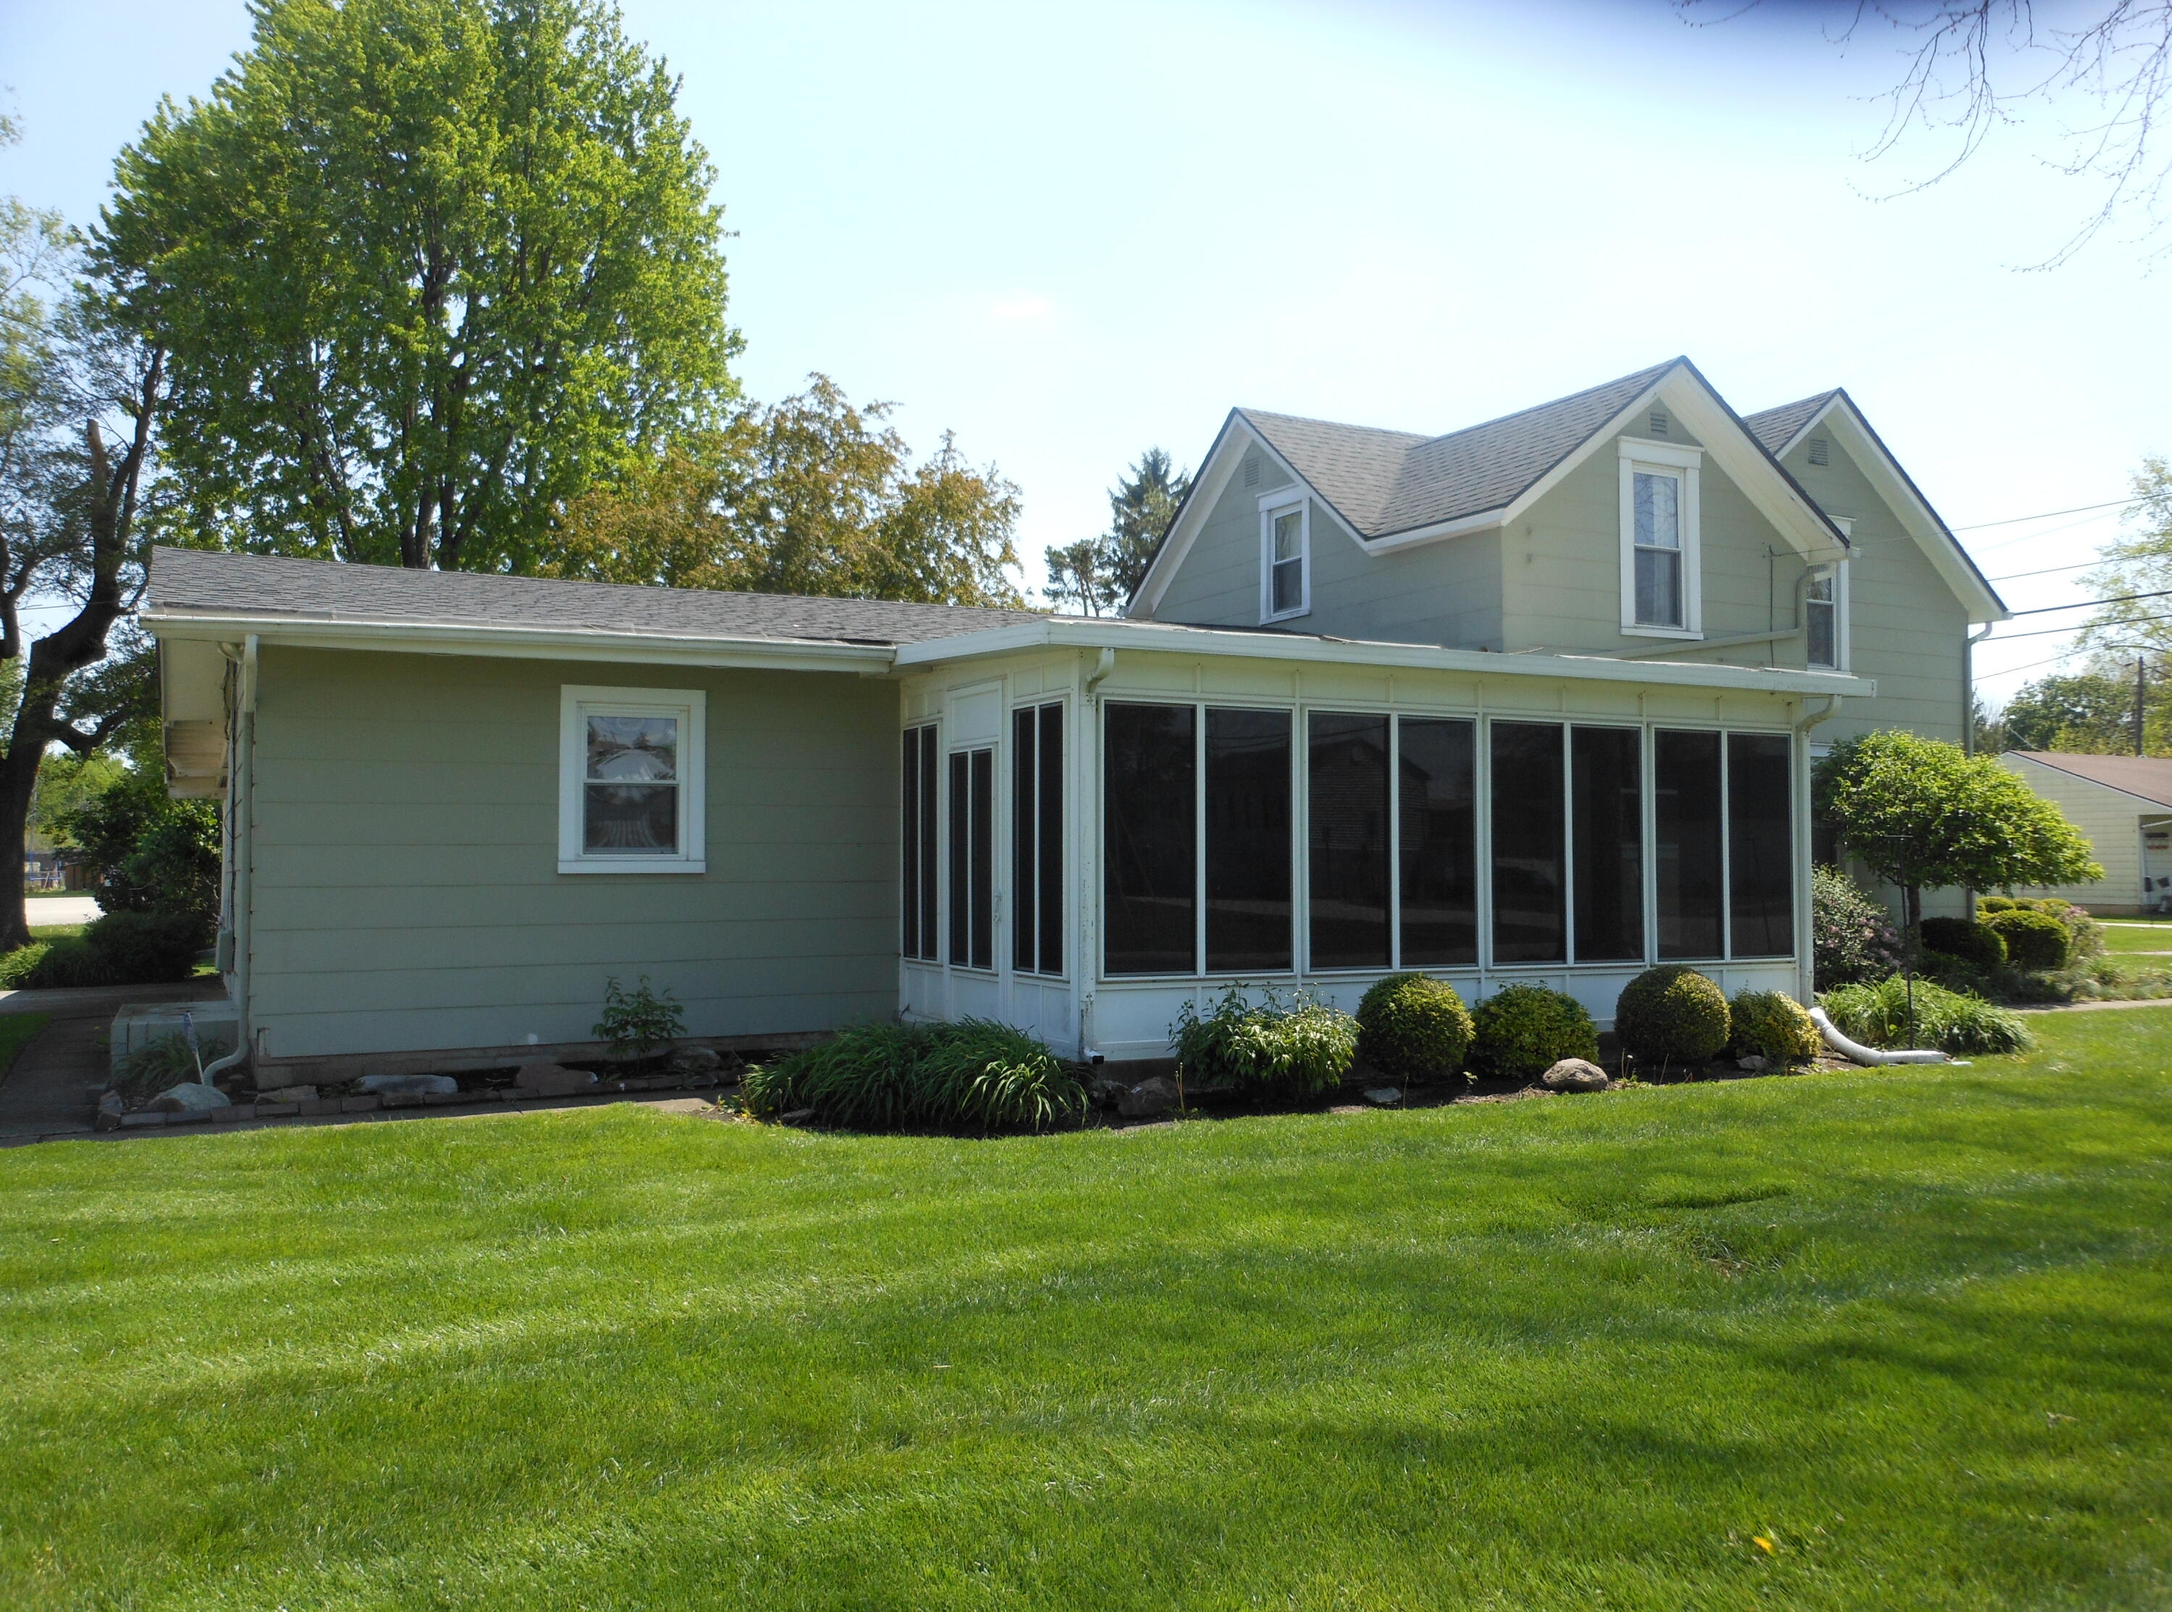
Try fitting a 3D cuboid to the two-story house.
[{"bbox_3d":[2.025,-1.523,18.712,21.100,7.250,11.800,1,-2,-28],"label":"two-story house"}]

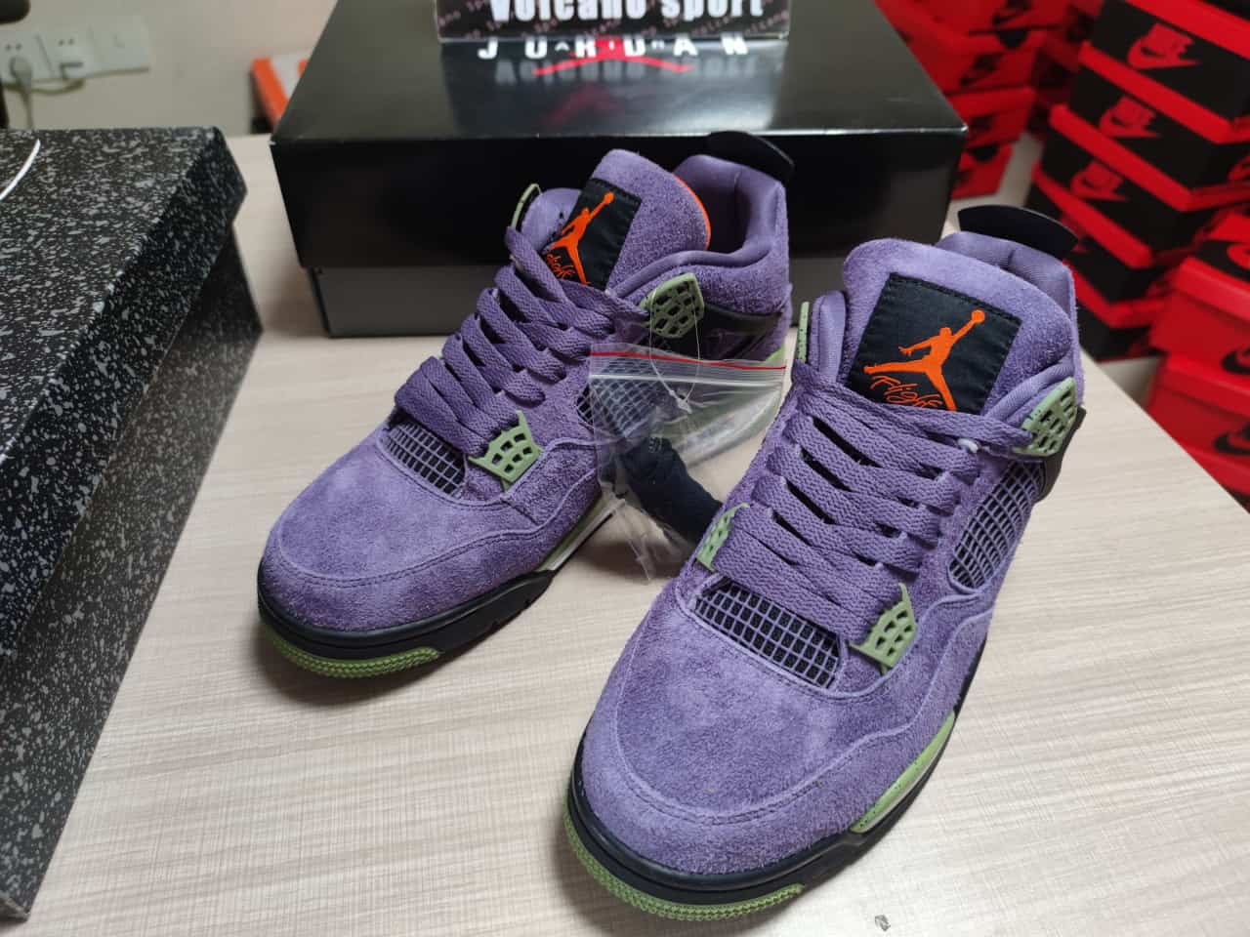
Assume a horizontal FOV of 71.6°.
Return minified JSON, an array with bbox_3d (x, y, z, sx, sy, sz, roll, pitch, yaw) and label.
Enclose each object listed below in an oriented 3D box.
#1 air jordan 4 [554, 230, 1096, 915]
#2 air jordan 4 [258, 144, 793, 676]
[{"bbox_3d":[0.096,0.017,0.333,0.115,0.155,0.295,23,49,22],"label":"air jordan 4"},{"bbox_3d":[-0.032,-0.049,0.395,0.113,0.149,0.295,31,52,27],"label":"air jordan 4"}]

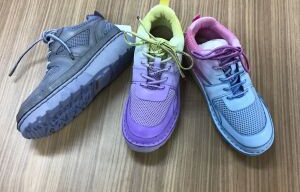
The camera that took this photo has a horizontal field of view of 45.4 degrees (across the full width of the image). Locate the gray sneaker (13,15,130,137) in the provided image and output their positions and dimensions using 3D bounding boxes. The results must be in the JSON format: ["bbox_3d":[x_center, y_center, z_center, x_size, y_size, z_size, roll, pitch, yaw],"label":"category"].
[{"bbox_3d":[-0.153,-0.038,0.679,0.112,0.101,0.270,43,74,10],"label":"gray sneaker"}]

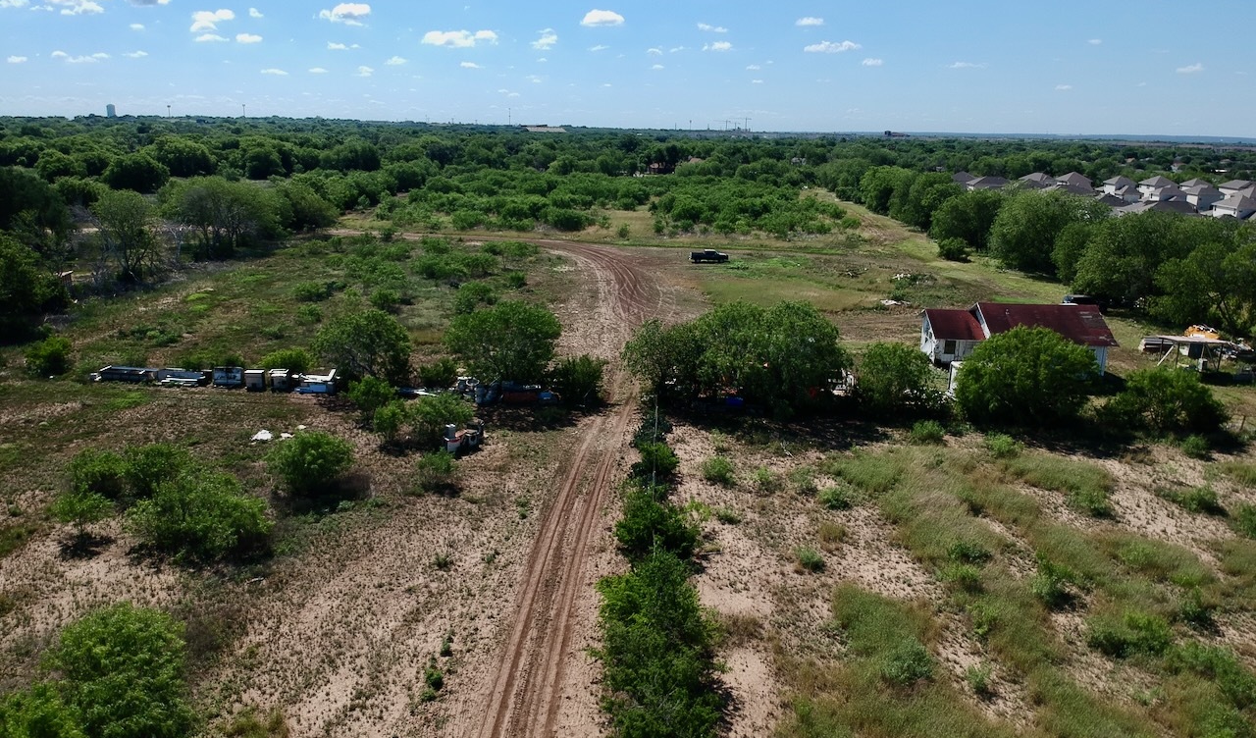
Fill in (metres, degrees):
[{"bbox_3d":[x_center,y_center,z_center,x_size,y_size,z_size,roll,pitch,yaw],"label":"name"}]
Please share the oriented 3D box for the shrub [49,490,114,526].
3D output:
[{"bbox_3d":[-26.244,6.963,43.514,2.589,2.314,2.330,-9,18,-32],"label":"shrub"}]

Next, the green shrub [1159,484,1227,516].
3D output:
[{"bbox_3d":[28.566,6.632,45.924,2.600,1.430,1.950,11,18,33],"label":"green shrub"}]

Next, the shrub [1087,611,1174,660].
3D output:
[{"bbox_3d":[19.801,10.360,35.847,2.953,1.163,2.214,10,17,31],"label":"shrub"}]

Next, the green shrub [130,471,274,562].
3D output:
[{"bbox_3d":[-20.336,6.674,43.124,6.123,3.262,5.205,-6,17,-26],"label":"green shrub"}]

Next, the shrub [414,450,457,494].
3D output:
[{"bbox_3d":[-10.057,5.248,47.798,2.120,1.940,2.120,-2,15,-12],"label":"shrub"}]

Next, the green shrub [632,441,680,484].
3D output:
[{"bbox_3d":[1.618,4.987,49.039,2.330,2.170,2.220,1,15,2],"label":"green shrub"}]

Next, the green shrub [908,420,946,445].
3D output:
[{"bbox_3d":[18.793,3.946,57.095,2.358,1.236,2.358,6,16,19],"label":"green shrub"}]

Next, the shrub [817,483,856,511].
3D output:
[{"bbox_3d":[10.544,6.475,45.869,1.830,1.200,1.740,5,15,14],"label":"shrub"}]

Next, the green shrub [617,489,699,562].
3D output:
[{"bbox_3d":[1.335,6.971,41.360,3.799,2.902,3.609,2,15,2],"label":"green shrub"}]

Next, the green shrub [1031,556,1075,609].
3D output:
[{"bbox_3d":[17.240,8.630,36.763,1.550,1.930,1.550,9,17,27],"label":"green shrub"}]

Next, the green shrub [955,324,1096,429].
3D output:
[{"bbox_3d":[26.100,0.386,59.499,8.440,6.430,7.600,8,16,24],"label":"green shrub"}]

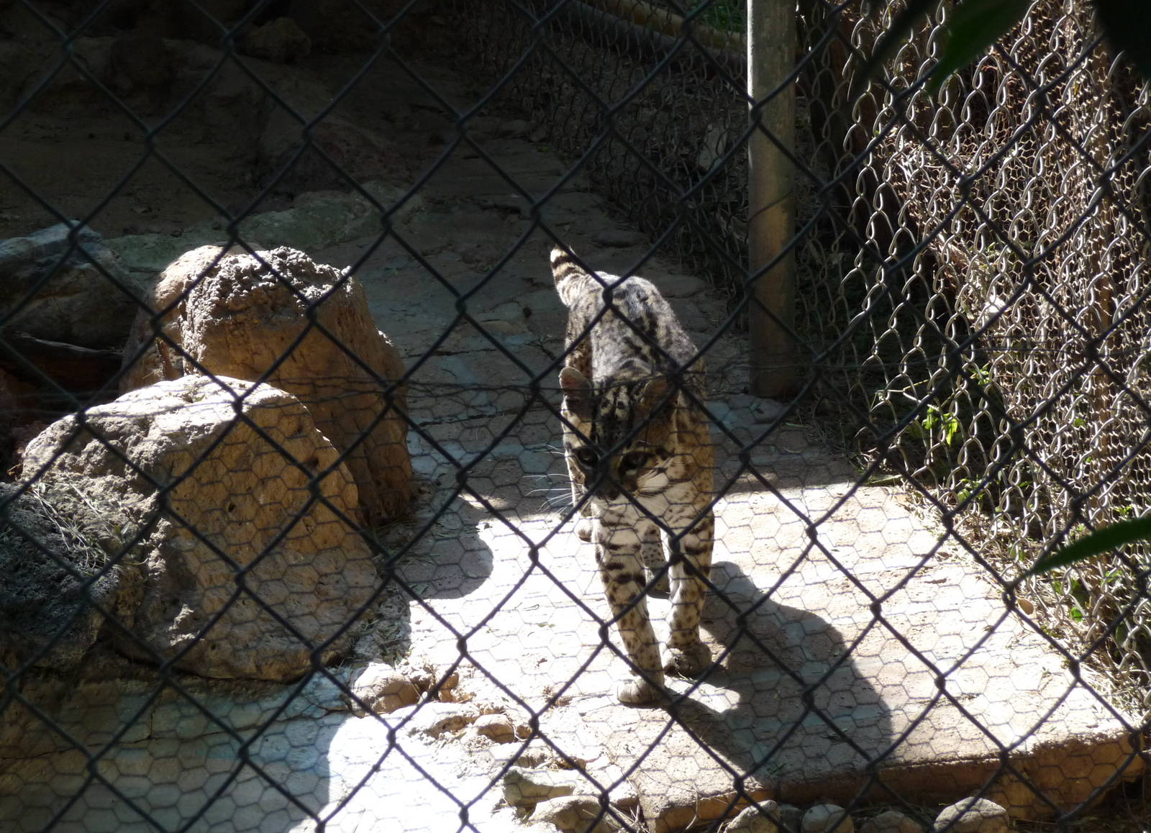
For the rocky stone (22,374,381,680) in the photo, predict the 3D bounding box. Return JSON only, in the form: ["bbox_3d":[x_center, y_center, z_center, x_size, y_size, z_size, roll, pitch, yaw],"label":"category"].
[{"bbox_3d":[-0.374,0.109,3.280,0.345,0.250,0.280,0,16,0],"label":"rocky stone"}]

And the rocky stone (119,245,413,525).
[{"bbox_3d":[-0.356,-0.042,3.757,0.325,0.285,0.250,0,16,0],"label":"rocky stone"}]

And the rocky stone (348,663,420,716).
[{"bbox_3d":[-0.186,0.268,3.116,0.066,0.040,0.056,0,16,0],"label":"rocky stone"}]

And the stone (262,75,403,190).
[{"bbox_3d":[-0.427,-0.492,5.521,0.228,0.165,0.200,0,16,0],"label":"stone"}]

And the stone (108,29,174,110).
[{"bbox_3d":[-0.804,-0.642,5.916,0.108,0.130,0.110,0,16,0],"label":"stone"}]

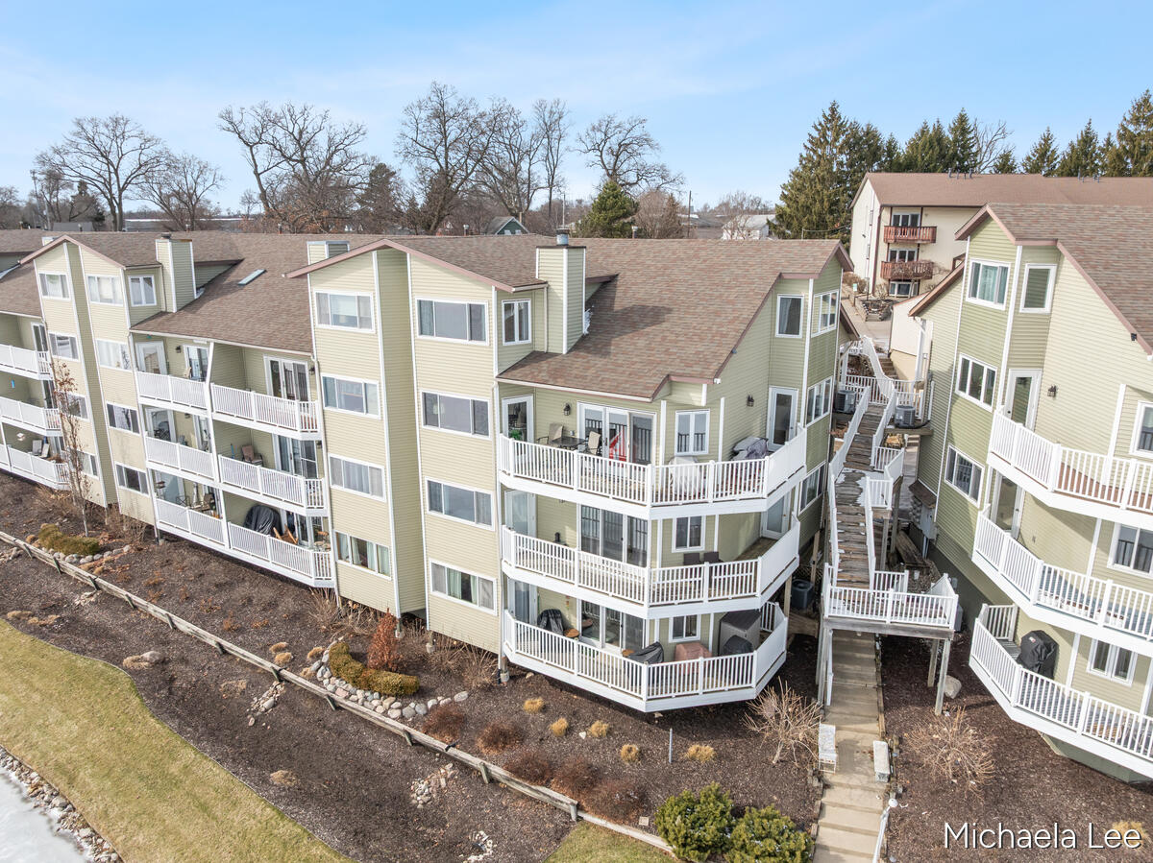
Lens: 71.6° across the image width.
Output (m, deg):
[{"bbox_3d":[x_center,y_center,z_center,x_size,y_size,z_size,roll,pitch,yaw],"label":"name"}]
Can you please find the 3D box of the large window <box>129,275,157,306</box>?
[{"bbox_3d":[-18.048,-5.842,33.251,0.970,1.215,0.150,-9,17,-30],"label":"large window"}]

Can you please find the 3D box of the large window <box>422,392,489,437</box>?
[{"bbox_3d":[-3.604,-0.506,23.864,2.698,1.172,0.150,10,18,33],"label":"large window"}]

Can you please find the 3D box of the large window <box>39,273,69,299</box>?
[{"bbox_3d":[-23.602,-6.587,36.133,2.689,1.215,0.150,10,18,33],"label":"large window"}]

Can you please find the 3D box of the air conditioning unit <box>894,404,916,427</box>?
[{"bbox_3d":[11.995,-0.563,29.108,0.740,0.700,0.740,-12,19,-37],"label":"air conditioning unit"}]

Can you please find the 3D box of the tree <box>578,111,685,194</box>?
[{"bbox_3d":[5.338,-24.718,84.512,11.800,16.703,11.800,0,14,0],"label":"tree"}]

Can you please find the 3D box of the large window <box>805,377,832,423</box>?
[{"bbox_3d":[7.731,-0.955,25.404,0.150,1.200,2.384,10,18,33],"label":"large window"}]

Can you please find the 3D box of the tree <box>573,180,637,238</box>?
[{"bbox_3d":[2.724,-19.417,77.568,5.917,9.758,5.621,0,15,2],"label":"tree"}]

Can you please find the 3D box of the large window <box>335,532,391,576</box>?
[{"bbox_3d":[-7.453,4.296,27.871,2.771,1.215,0.150,10,18,33],"label":"large window"}]

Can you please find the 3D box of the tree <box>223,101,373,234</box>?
[{"bbox_3d":[-28.022,-24.461,81.999,14.320,17.450,12.172,-5,16,-17],"label":"tree"}]

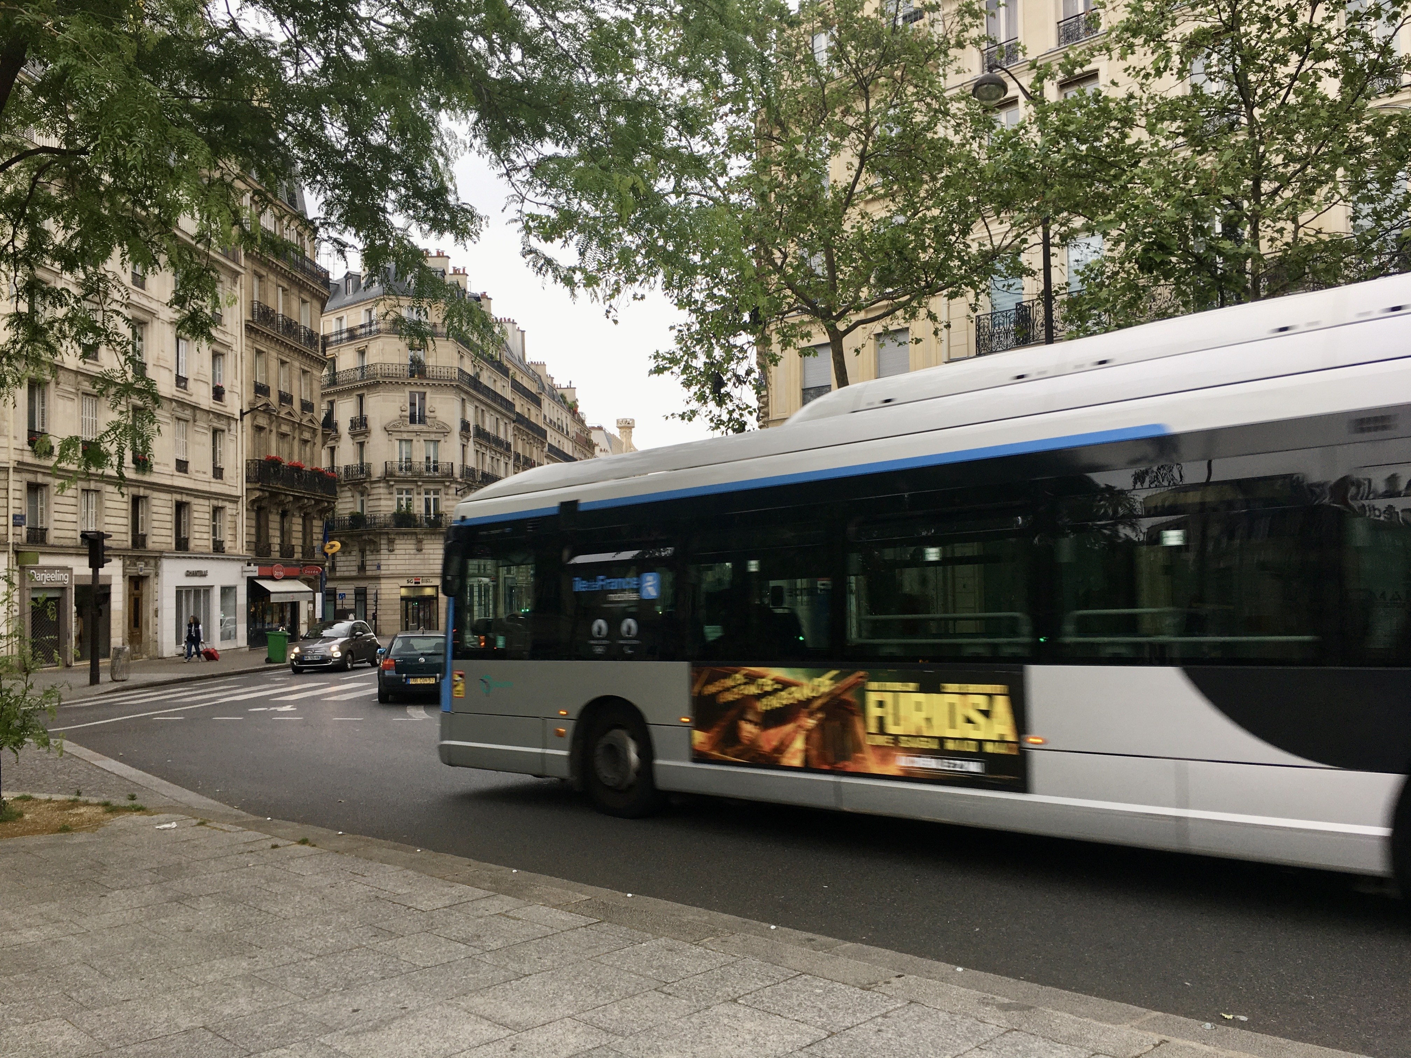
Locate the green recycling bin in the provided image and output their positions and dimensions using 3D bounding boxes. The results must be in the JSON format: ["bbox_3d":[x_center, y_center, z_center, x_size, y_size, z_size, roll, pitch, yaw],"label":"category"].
[{"bbox_3d":[-14.340,3.955,39.671,0.760,1.080,0.600,-1,-2,-15],"label":"green recycling bin"}]

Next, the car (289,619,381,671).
[{"bbox_3d":[-10.912,3.437,35.053,1.650,1.490,3.570,-1,-2,4],"label":"car"}]

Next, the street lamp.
[{"bbox_3d":[5.119,-2.413,18.965,1.680,9.700,0.580,1,-3,-41],"label":"street lamp"}]

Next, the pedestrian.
[{"bbox_3d":[-18.186,3.898,41.933,0.580,1.670,0.420,-1,-2,9],"label":"pedestrian"}]

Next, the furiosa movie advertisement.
[{"bbox_3d":[0.888,1.280,7.872,2.770,0.730,0.030,-6,-5,44],"label":"furiosa movie advertisement"}]

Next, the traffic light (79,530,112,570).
[{"bbox_3d":[-14.530,0.500,28.200,0.600,0.900,0.350,1,-3,-41],"label":"traffic light"}]

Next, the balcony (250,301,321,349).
[{"bbox_3d":[-19.250,-9.200,54.350,0.400,1.000,7.700,-1,-2,2],"label":"balcony"}]

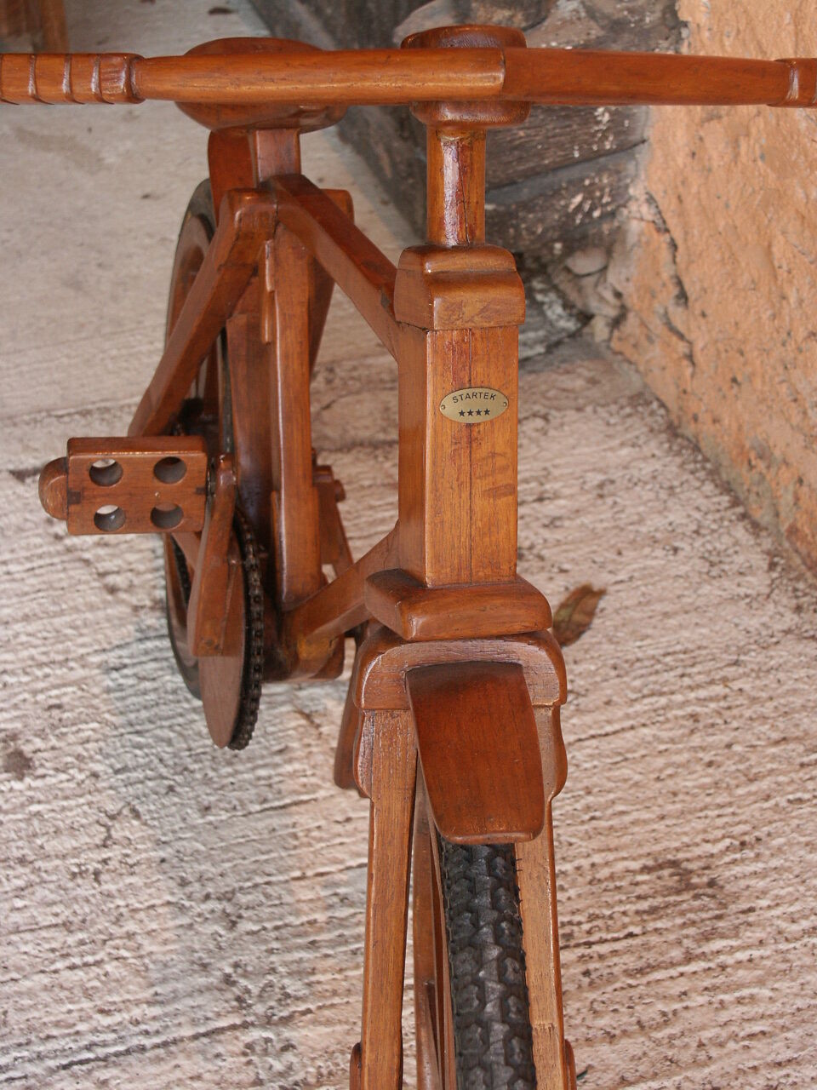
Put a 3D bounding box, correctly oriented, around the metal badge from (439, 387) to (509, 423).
[{"bbox_3d":[0.037,-0.079,1.165,0.041,0.020,0.002,-3,9,-16],"label":"metal badge"}]

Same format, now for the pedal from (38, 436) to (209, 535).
[{"bbox_3d":[-0.206,-0.042,1.493,0.118,0.069,0.023,-1,37,-12],"label":"pedal"}]

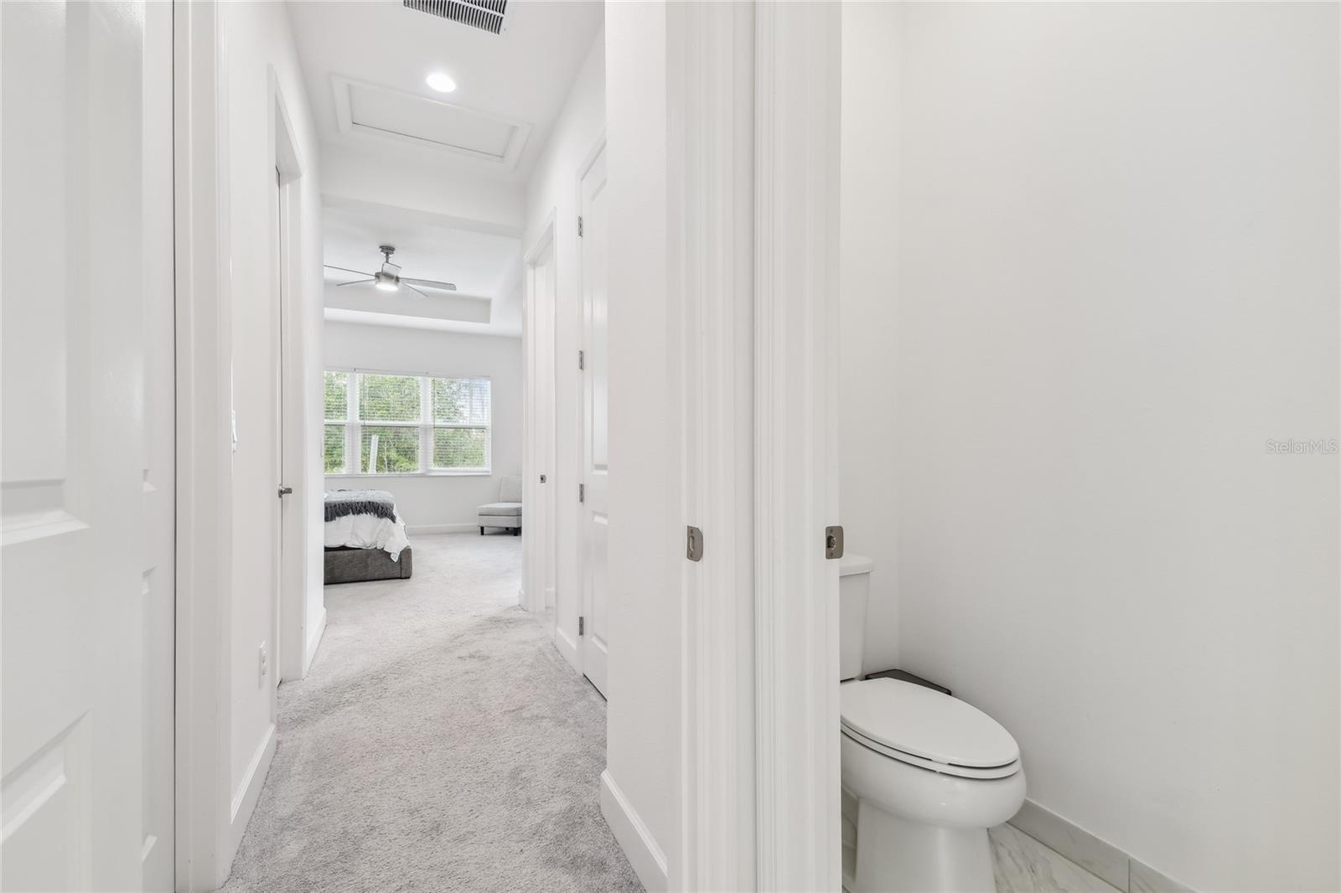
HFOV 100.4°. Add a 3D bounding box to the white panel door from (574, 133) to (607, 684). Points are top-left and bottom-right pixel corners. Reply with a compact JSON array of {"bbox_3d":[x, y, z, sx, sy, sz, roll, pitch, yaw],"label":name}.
[{"bbox_3d":[-0.239,-0.118,2.479,0.112,2.512,0.870,0,0,-27],"label":"white panel door"}]

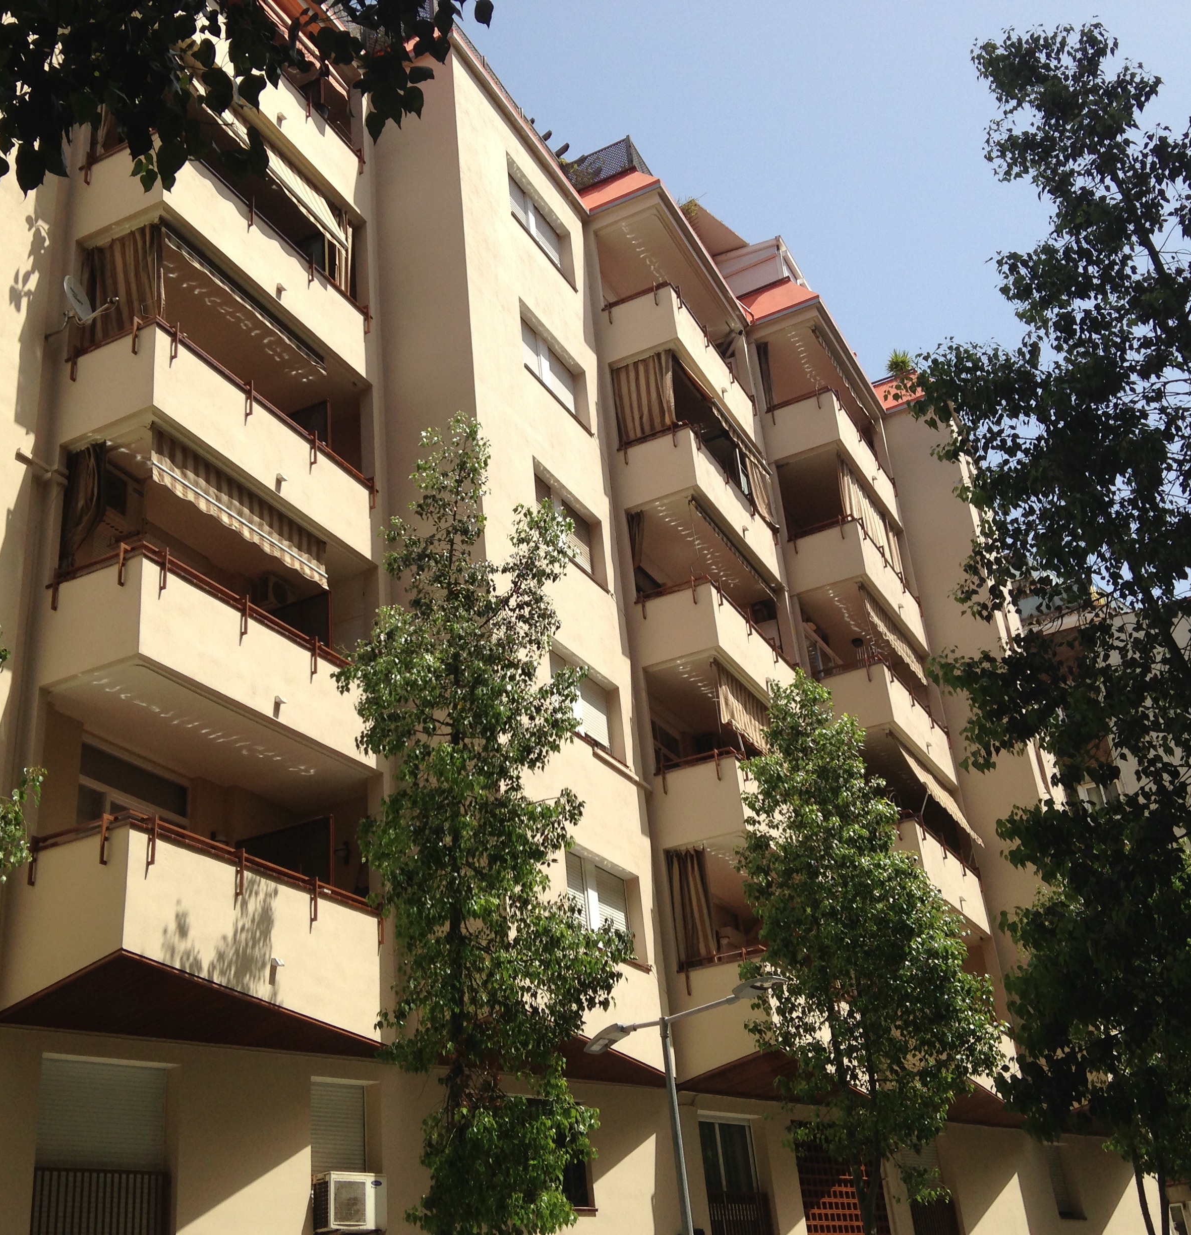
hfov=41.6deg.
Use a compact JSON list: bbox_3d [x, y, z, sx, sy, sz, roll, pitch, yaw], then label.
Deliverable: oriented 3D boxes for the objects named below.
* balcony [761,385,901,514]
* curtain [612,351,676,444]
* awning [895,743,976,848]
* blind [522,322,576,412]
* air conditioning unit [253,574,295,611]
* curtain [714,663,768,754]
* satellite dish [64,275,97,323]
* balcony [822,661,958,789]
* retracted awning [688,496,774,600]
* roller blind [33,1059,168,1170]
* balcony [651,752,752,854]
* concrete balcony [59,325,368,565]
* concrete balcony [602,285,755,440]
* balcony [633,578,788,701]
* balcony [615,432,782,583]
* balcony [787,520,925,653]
[{"bbox_3d":[4.889,-2.913,31.673,1.276,1.247,4.118,-17,-29,22],"label":"balcony"},{"bbox_3d":[0.851,-3.630,26.191,1.087,1.740,0.131,-17,-29,22],"label":"curtain"},{"bbox_3d":[6.197,3.123,28.416,0.493,1.218,3.944,-17,-29,22],"label":"awning"},{"bbox_3d":[-0.812,-3.898,25.021,0.101,1.247,2.184,-17,-29,22],"label":"blind"},{"bbox_3d":[-4.271,-0.334,20.887,0.274,0.470,0.676,-17,-28,21],"label":"air conditioning unit"},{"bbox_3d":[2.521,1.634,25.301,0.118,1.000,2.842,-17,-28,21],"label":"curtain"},{"bbox_3d":[-5.923,-3.651,18.002,0.157,0.647,0.598,-21,-28,3],"label":"satellite dish"},{"bbox_3d":[5.523,2.285,29.857,1.470,1.176,4.263,-17,-28,21],"label":"balcony"},{"bbox_3d":[2.355,-1.156,26.579,0.232,0.246,3.741,-17,-29,22],"label":"retracted awning"},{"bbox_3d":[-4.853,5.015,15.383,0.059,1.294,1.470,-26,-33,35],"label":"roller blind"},{"bbox_3d":[2.407,3.540,25.093,1.470,1.176,4.263,-17,-28,21],"label":"balcony"},{"bbox_3d":[-4.445,-1.840,19.007,1.276,1.189,4.118,-17,-29,22],"label":"concrete balcony"},{"bbox_3d":[1.617,-4.296,28.274,1.276,1.218,3.857,-17,-29,22],"label":"concrete balcony"},{"bbox_3d":[2.143,0.914,26.388,1.470,1.176,4.263,-17,-28,21],"label":"balcony"},{"bbox_3d":[1.879,-1.712,27.684,1.470,1.176,4.263,-17,-28,21],"label":"balcony"},{"bbox_3d":[5.259,-0.341,31.152,1.470,1.176,4.263,-17,-28,21],"label":"balcony"}]

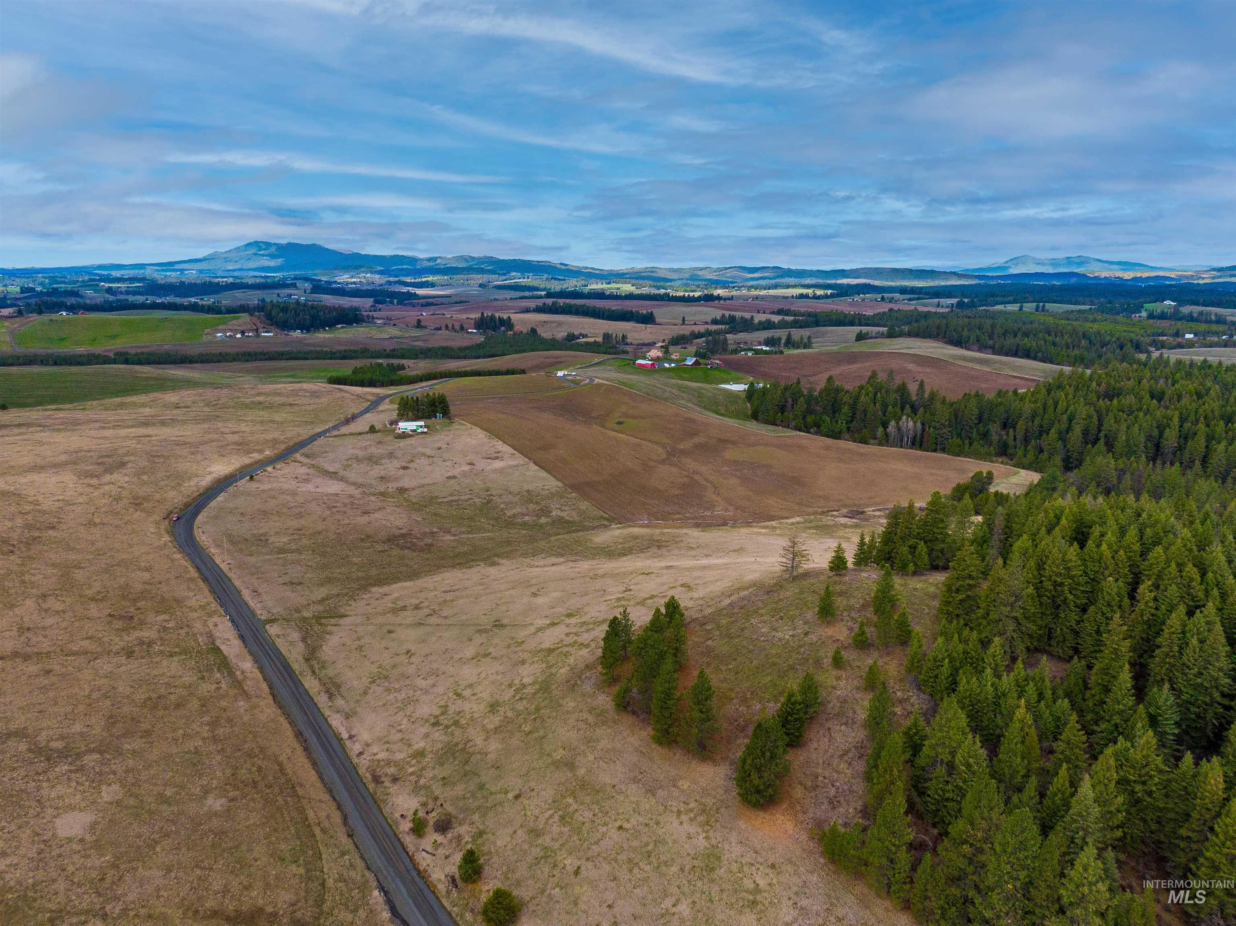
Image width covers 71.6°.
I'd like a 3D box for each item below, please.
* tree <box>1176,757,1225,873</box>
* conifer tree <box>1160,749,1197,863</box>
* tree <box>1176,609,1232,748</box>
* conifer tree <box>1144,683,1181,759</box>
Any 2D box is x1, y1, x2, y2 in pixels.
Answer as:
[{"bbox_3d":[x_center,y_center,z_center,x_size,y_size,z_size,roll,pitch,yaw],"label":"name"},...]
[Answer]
[{"bbox_3d":[107.930,65.180,157.730,7.470,24.640,7.470,0,12,0],"label":"tree"},{"bbox_3d":[82.330,50.580,125.710,5.360,18.500,5.360,0,13,0],"label":"conifer tree"},{"bbox_3d":[106.010,39.280,154.540,9.800,28.000,9.800,0,13,0],"label":"tree"},{"bbox_3d":[95.950,45.710,151.050,6.280,14.970,6.280,0,13,0],"label":"conifer tree"}]

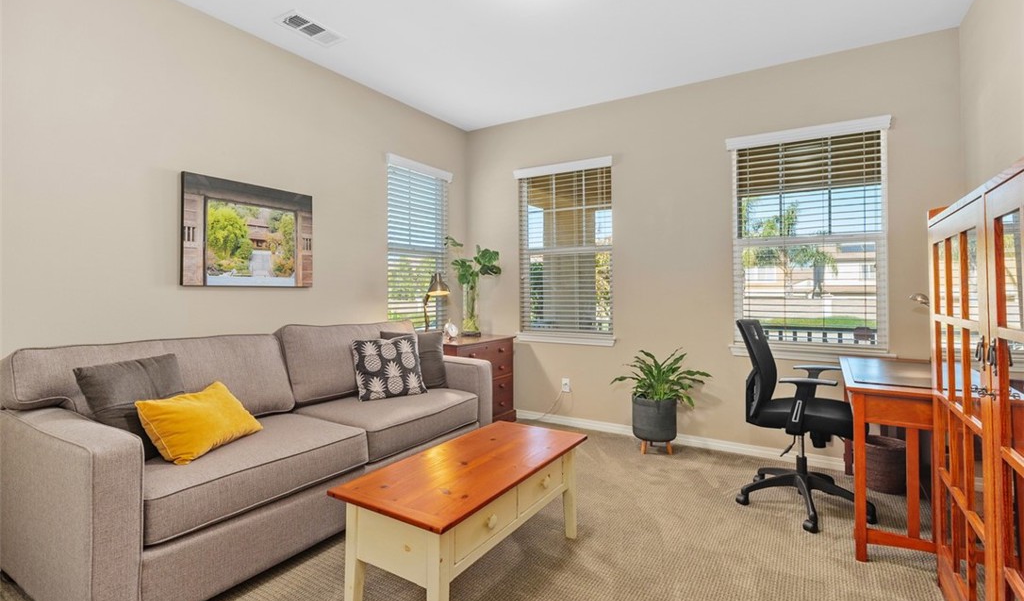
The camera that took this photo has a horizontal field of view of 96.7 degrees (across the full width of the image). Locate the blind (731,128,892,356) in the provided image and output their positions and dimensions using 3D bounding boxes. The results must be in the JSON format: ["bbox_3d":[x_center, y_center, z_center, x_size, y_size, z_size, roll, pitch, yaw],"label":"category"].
[{"bbox_3d":[1.958,-0.412,3.080,0.910,1.470,0.070,1,1,30],"label":"blind"}]

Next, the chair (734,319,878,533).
[{"bbox_3d":[1.600,0.625,2.503,0.660,1.010,0.650,1,1,34],"label":"chair"}]

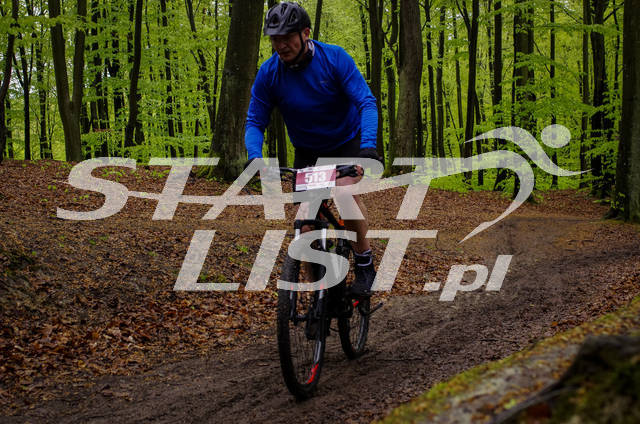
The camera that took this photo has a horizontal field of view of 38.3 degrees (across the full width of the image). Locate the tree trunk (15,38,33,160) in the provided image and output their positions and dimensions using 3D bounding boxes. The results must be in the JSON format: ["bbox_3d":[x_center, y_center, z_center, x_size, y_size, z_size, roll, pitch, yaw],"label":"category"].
[{"bbox_3d":[-6.106,-2.317,19.000,0.340,2.500,0.270,0,3,0],"label":"tree trunk"}]

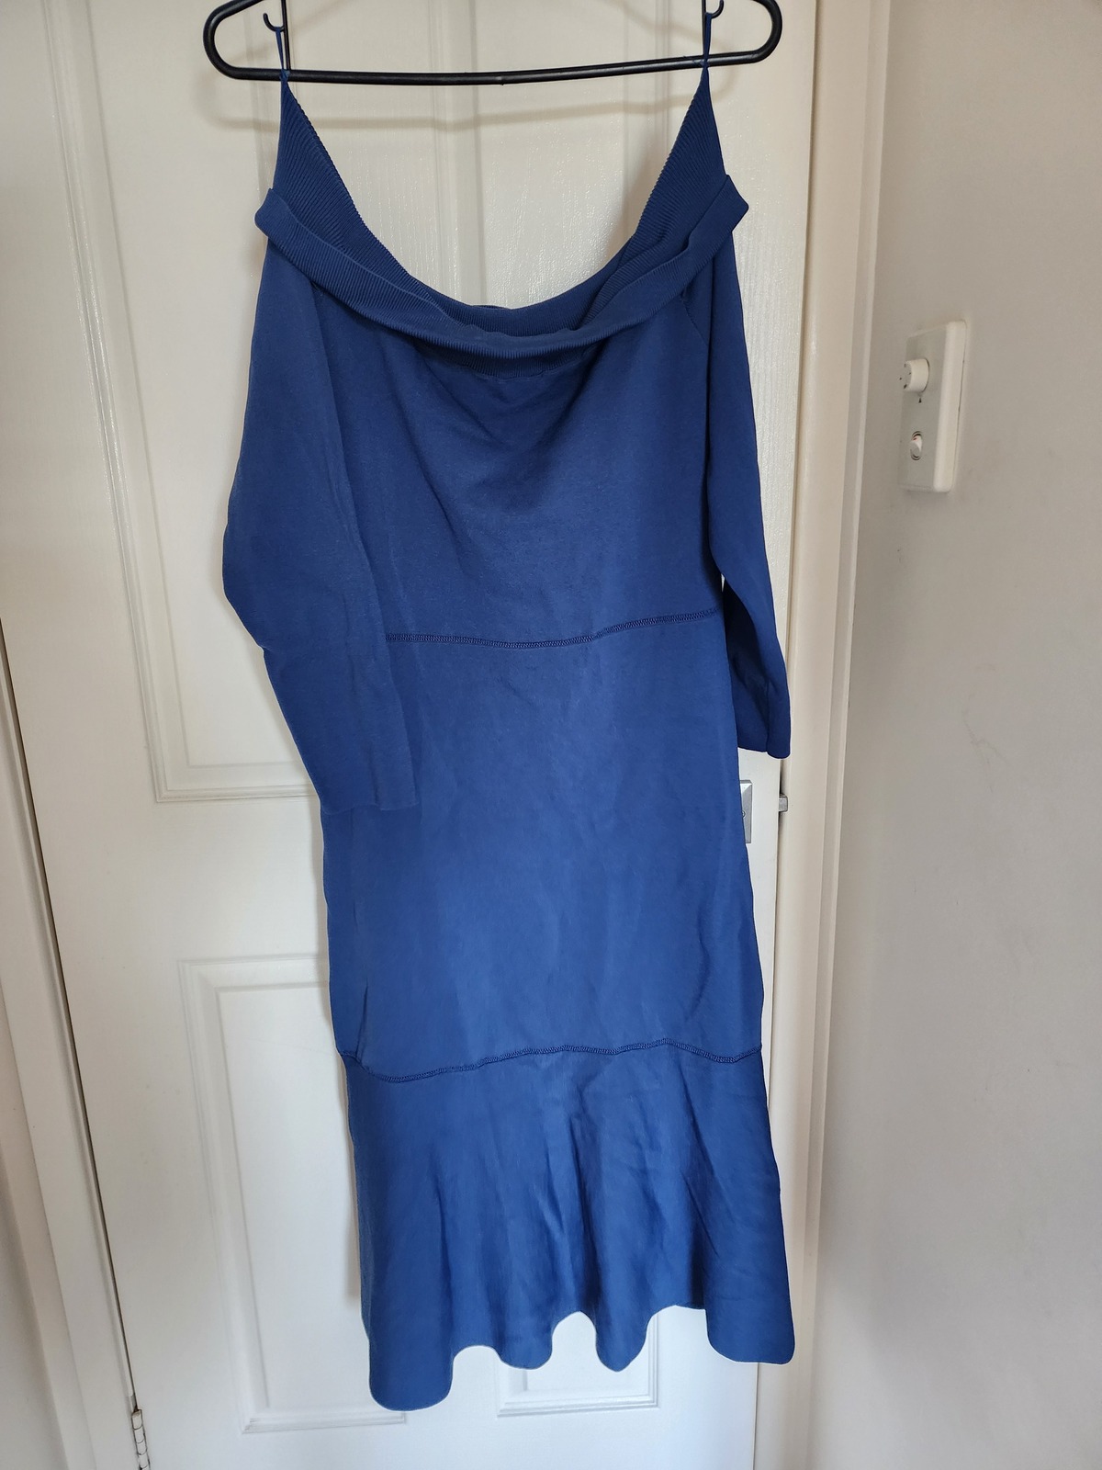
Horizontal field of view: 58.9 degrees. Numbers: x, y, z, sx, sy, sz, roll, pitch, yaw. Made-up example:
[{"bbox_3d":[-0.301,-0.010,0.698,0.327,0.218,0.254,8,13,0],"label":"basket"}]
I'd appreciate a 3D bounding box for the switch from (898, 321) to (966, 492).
[{"bbox_3d":[0.284,-0.249,0.753,0.028,0.116,0.075,-2,15,-2],"label":"switch"}]

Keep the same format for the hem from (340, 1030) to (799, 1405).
[{"bbox_3d":[0.029,0.490,1.012,0.465,0.385,0.120,-2,15,-2],"label":"hem"}]

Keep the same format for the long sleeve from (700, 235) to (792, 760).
[{"bbox_3d":[0.174,-0.194,0.856,0.100,0.455,0.085,-2,15,-2],"label":"long sleeve"}]

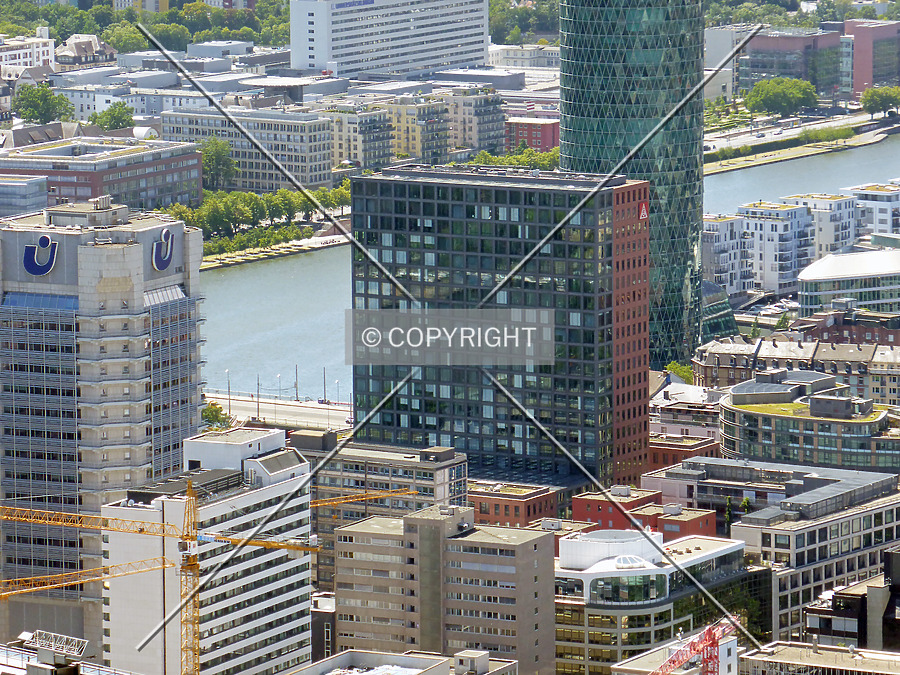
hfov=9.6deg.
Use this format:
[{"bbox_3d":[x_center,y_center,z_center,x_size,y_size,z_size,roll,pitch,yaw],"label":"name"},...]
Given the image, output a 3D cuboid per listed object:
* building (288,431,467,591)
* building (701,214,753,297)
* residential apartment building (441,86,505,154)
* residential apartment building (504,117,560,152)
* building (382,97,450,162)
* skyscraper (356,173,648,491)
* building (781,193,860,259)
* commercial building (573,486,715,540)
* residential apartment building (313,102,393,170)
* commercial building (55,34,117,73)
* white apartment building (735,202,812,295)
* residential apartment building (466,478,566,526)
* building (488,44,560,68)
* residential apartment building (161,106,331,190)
[{"bbox_3d":[-15.121,37.069,1045.925,36.500,33.000,12.200,5,10,32],"label":"building"},{"bbox_3d":[78.830,-23.330,1602.470,16.500,25.850,20.000,5,9,37],"label":"building"},{"bbox_3d":[6.360,-78.430,1995.860,21.000,28.920,20.500,5,9,34],"label":"residential apartment building"},{"bbox_3d":[33.370,-75.920,2042.670,20.000,13.190,20.000,5,9,35],"label":"residential apartment building"},{"bbox_3d":[-15.070,-73.870,1963.840,21.000,28.640,20.500,5,9,34],"label":"building"},{"bbox_3d":[10.396,3.816,1122.878,59.200,76.700,21.000,4,9,30],"label":"skyscraper"},{"bbox_3d":[116.120,-30.860,1662.700,18.500,26.320,19.000,5,9,37],"label":"building"},{"bbox_3d":[39.209,40.680,1070.891,33.000,18.000,26.800,4,9,31],"label":"commercial building"},{"bbox_3d":[-35.300,-69.620,1933.820,21.000,28.450,20.500,5,9,34],"label":"residential apartment building"},{"bbox_3d":[-161.650,-121.920,2360.860,14.000,22.000,29.000,4,9,31],"label":"commercial building"},{"bbox_3d":[99.910,-27.430,1636.530,16.500,26.680,20.000,5,9,37],"label":"white apartment building"},{"bbox_3d":[12.040,41.210,1141.200,17.000,18.200,13.500,4,9,32],"label":"residential apartment building"},{"bbox_3d":[29.590,-124.460,2403.310,34.000,14.710,22.000,4,9,28],"label":"building"},{"bbox_3d":[-67.090,-62.196,1767.128,61.400,26.300,13.300,6,10,36],"label":"residential apartment building"}]

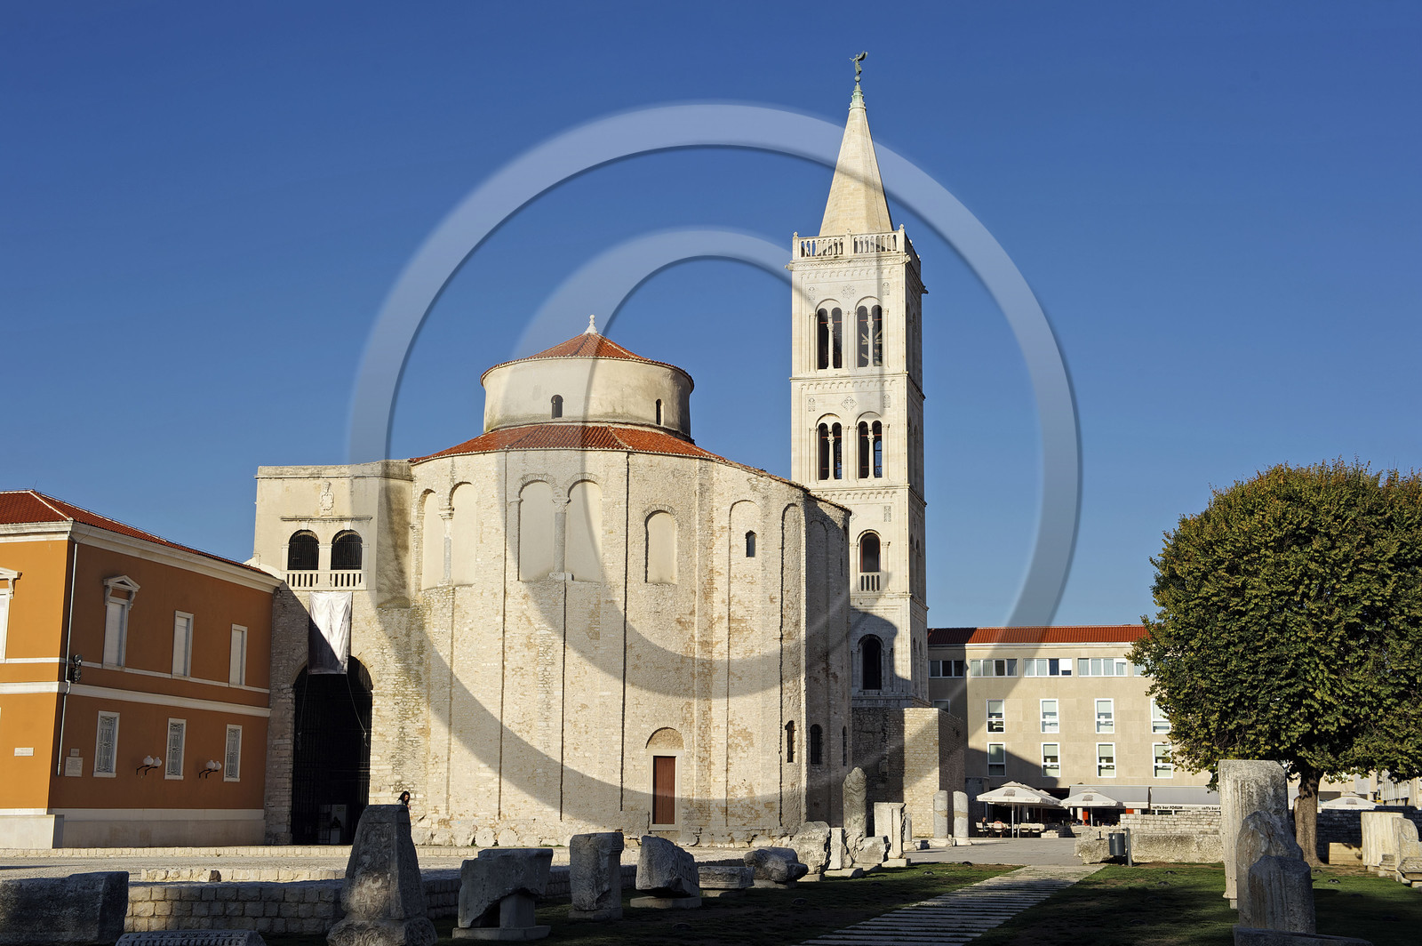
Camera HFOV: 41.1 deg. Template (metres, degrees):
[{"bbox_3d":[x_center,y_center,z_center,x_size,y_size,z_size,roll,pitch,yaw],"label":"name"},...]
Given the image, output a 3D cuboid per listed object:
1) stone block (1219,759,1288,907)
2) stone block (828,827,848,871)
[{"bbox_3d":[8.848,5.865,30.900,1.000,2.330,0.750,-2,-11,16],"label":"stone block"},{"bbox_3d":[2.742,8.124,41.000,0.340,0.933,0.450,-3,-11,18],"label":"stone block"}]

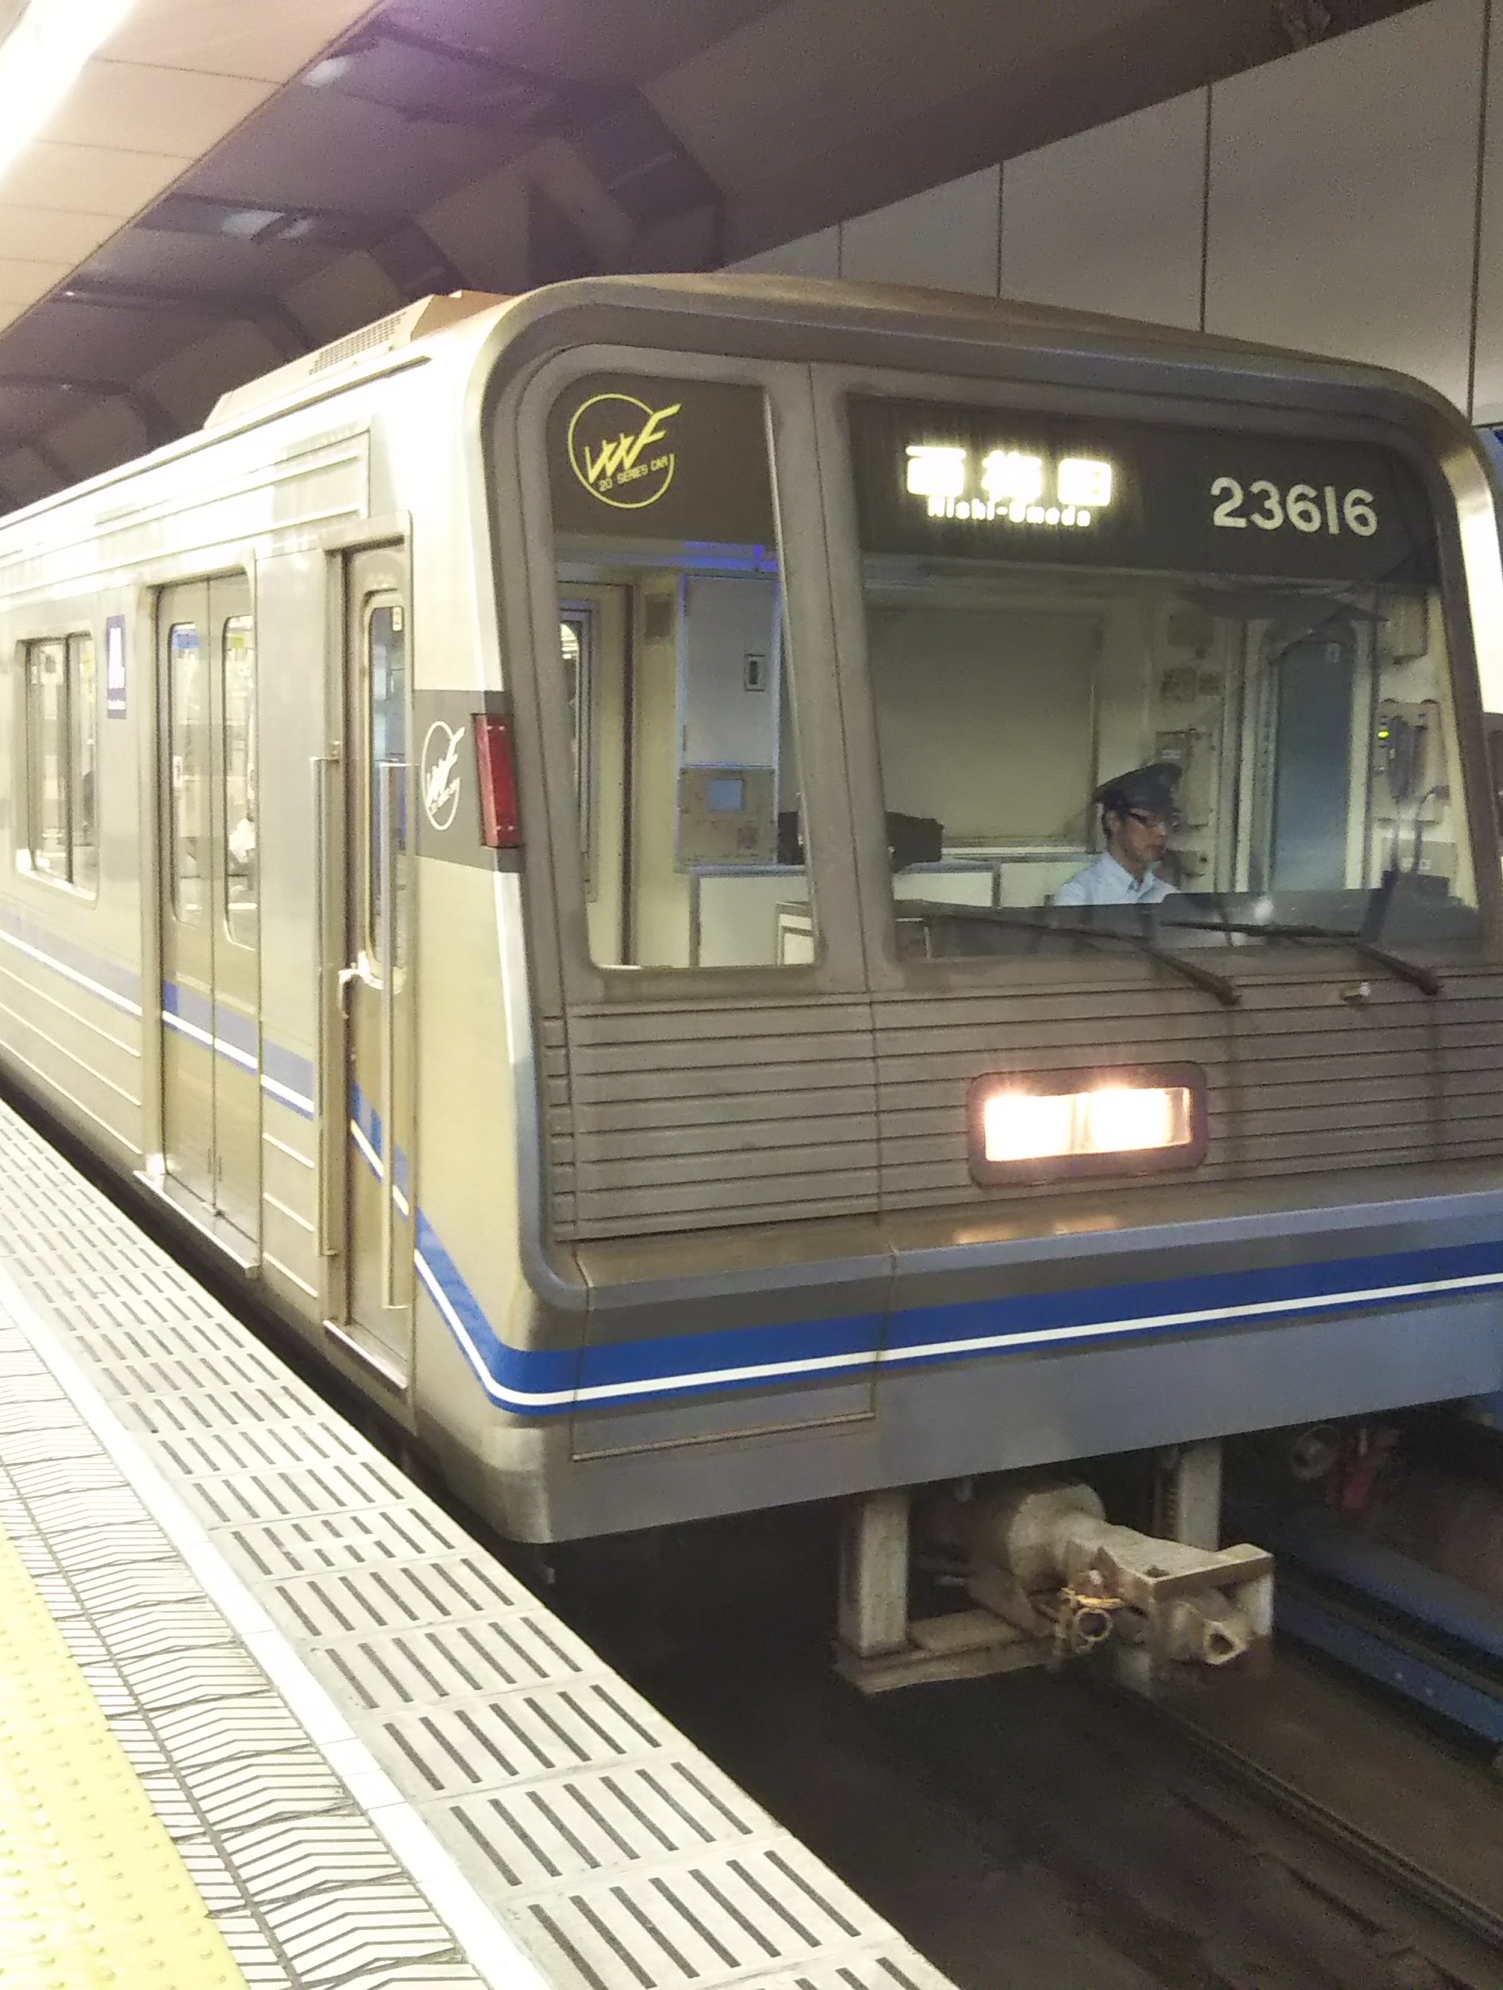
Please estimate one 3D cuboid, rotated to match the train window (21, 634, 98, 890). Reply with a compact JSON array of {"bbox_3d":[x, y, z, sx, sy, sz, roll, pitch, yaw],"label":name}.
[{"bbox_3d":[-2.727,-0.916,9.011,0.060,0.957,1.632,-2,8,-27],"label":"train window"}]

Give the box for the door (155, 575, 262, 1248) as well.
[{"bbox_3d":[-1.694,-0.300,7.096,0.070,1.931,1.365,-2,8,-27],"label":"door"}]

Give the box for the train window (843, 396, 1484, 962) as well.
[{"bbox_3d":[1.037,-0.741,5.502,1.723,1.282,0.070,-2,-6,-27],"label":"train window"}]

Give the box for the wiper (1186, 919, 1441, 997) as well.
[{"bbox_3d":[1.374,-0.091,5.549,0.750,0.190,0.080,-2,-6,-27],"label":"wiper"}]

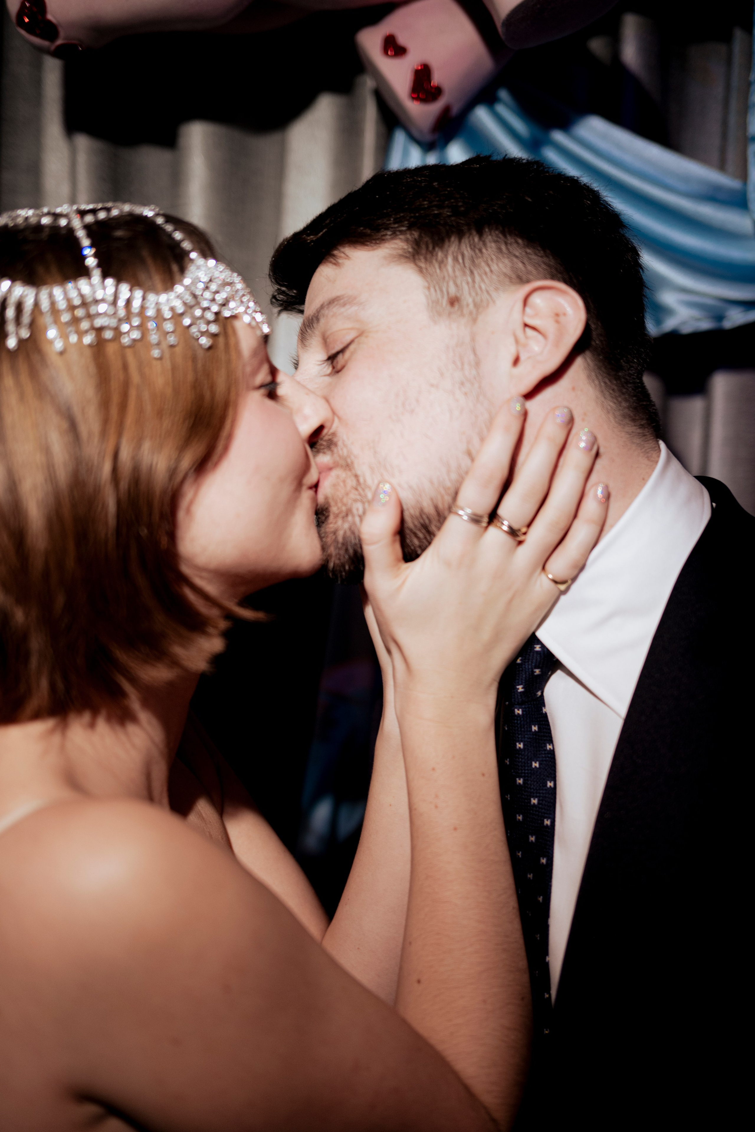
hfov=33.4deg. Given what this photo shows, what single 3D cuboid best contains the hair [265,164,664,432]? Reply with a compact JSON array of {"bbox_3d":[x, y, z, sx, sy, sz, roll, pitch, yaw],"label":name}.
[{"bbox_3d":[0.050,-0.151,0.742,0.222,0.172,0.168,-7,-5,-11],"label":"hair"}]

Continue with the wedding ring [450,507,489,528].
[{"bbox_3d":[0.048,-0.025,0.660,0.021,0.005,0.021,23,5,0],"label":"wedding ring"}]

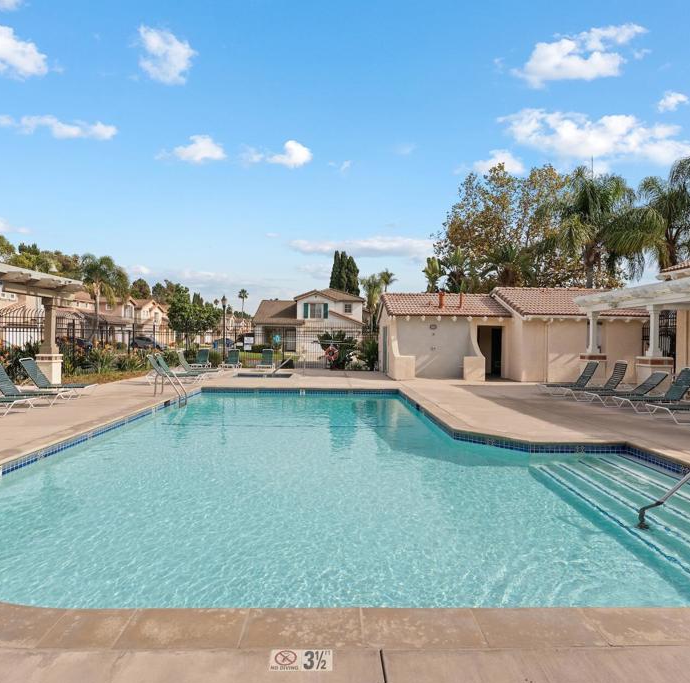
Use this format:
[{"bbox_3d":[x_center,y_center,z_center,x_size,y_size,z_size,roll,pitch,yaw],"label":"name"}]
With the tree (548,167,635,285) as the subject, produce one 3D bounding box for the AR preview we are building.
[{"bbox_3d":[13.750,-4.183,25.500,4.800,11.200,4.800,0,0,0],"label":"tree"}]

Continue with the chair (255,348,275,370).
[{"bbox_3d":[-3.800,0.923,22.200,0.670,1.030,1.830,0,0,-3],"label":"chair"}]

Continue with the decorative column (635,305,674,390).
[{"bbox_3d":[10.199,0.220,15.007,0.700,2.820,0.700,1,0,-2],"label":"decorative column"}]

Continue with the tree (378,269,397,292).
[{"bbox_3d":[7.000,-5.410,75.000,3.400,13.000,3.400,0,0,0],"label":"tree"}]

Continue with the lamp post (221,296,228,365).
[{"bbox_3d":[-6.910,-0.688,26.118,0.340,3.960,0.340,1,0,-2],"label":"lamp post"}]

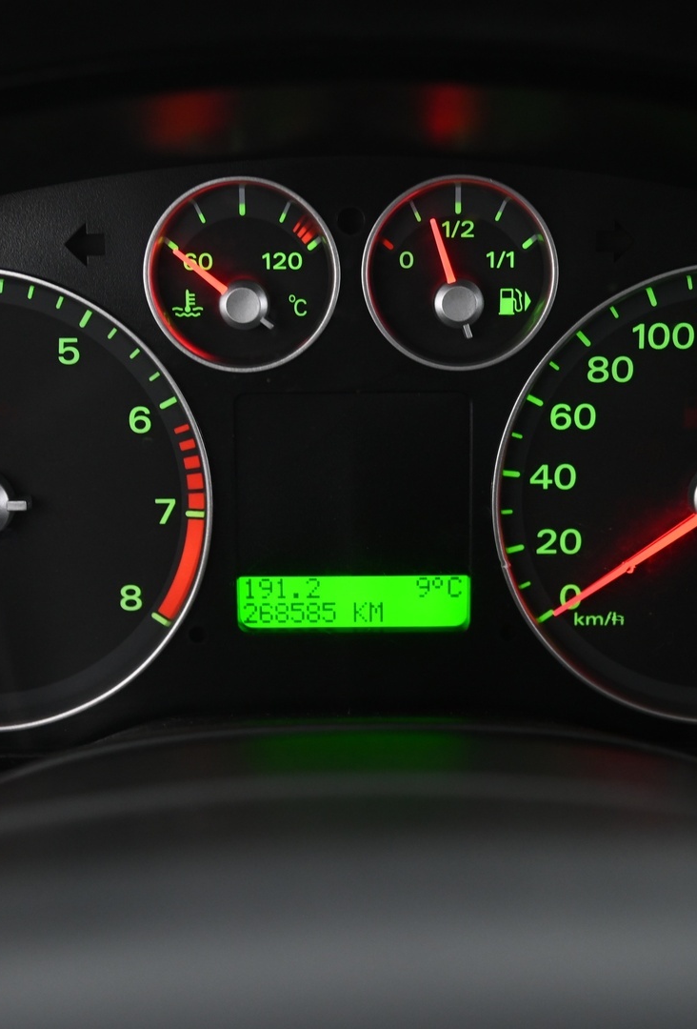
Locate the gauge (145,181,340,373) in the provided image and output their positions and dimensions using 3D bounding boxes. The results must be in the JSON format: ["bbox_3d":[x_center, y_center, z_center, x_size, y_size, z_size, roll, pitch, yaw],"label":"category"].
[{"bbox_3d":[-0.023,-0.054,0.381,0.043,0.042,0.015,0,12,0],"label":"gauge"}]

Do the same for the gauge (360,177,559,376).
[{"bbox_3d":[0.024,-0.054,0.381,0.042,0.042,0.015,0,12,0],"label":"gauge"}]

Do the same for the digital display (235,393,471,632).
[{"bbox_3d":[0.001,-0.002,0.391,0.053,0.055,0.008,0,12,0],"label":"digital display"}]

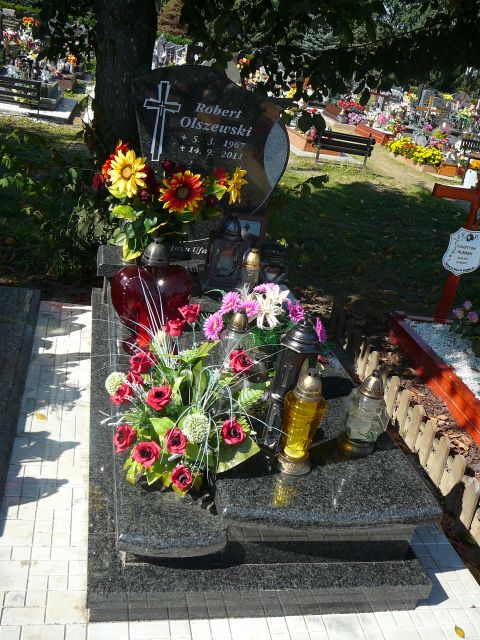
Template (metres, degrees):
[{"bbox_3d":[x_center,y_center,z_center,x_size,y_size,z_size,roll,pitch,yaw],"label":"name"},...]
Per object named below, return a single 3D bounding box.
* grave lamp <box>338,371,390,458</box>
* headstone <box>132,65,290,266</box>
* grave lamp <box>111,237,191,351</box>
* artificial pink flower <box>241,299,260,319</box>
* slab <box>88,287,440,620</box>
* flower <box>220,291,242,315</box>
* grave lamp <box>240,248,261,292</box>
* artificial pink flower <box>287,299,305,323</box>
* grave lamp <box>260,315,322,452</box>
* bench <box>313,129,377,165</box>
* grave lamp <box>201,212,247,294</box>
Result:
[{"bbox_3d":[0.398,0.283,2.022,0.141,0.286,0.141,5,24,-14],"label":"grave lamp"},{"bbox_3d":[-0.171,-0.701,3.096,0.764,0.935,0.083,5,24,-14],"label":"headstone"},{"bbox_3d":[-0.349,-0.091,2.501,0.305,0.471,0.189,5,24,-14],"label":"grave lamp"},{"bbox_3d":[0.039,-0.043,2.390,0.070,0.070,0.050,5,24,-14],"label":"artificial pink flower"},{"bbox_3d":[-0.100,0.259,2.621,0.968,0.319,2.021,5,24,-14],"label":"slab"},{"bbox_3d":[-0.032,-0.066,2.429,0.075,0.079,0.050,9,23,-4],"label":"flower"},{"bbox_3d":[0.072,-0.247,3.194,0.089,0.219,0.089,5,24,-14],"label":"grave lamp"},{"bbox_3d":[0.208,-0.036,2.431,0.064,0.083,0.050,-6,28,-34],"label":"artificial pink flower"},{"bbox_3d":[0.141,0.197,1.879,0.116,0.463,0.116,5,24,-14],"label":"grave lamp"},{"bbox_3d":[2.392,-4.046,15.175,1.480,0.730,0.520,1,25,-22],"label":"bench"},{"bbox_3d":[-0.044,-0.328,3.138,0.179,0.369,0.179,5,24,-14],"label":"grave lamp"}]

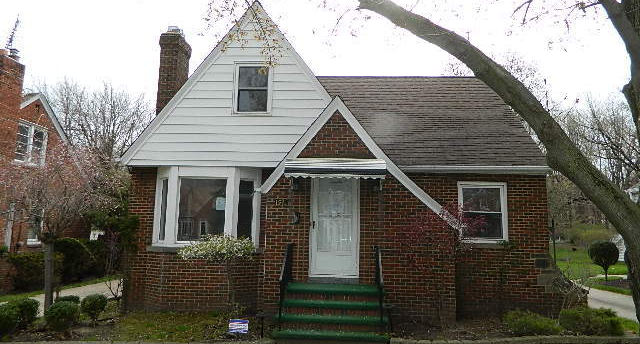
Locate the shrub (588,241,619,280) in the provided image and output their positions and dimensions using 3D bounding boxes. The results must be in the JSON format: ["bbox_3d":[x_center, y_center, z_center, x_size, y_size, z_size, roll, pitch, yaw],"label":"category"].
[{"bbox_3d":[11.491,3.586,18.736,1.176,1.604,1.200,1,-8,4],"label":"shrub"}]

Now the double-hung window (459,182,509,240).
[{"bbox_3d":[3.603,0.885,10.215,1.080,1.355,0.120,1,-8,4],"label":"double-hung window"}]

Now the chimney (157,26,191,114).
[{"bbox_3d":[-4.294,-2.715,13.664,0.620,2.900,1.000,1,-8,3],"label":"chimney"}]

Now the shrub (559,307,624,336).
[{"bbox_3d":[4.670,2.544,7.956,1.100,0.445,0.950,1,-8,4],"label":"shrub"}]

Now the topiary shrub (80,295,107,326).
[{"bbox_3d":[-3.934,2.387,8.027,0.465,0.503,0.440,1,-8,3],"label":"topiary shrub"}]

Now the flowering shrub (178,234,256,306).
[{"bbox_3d":[-2.000,1.979,8.987,1.539,1.513,1.150,1,-8,3],"label":"flowering shrub"}]

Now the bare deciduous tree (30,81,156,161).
[{"bbox_3d":[-13.684,-0.406,28.206,7.664,11.034,6.500,1,-8,4],"label":"bare deciduous tree"}]

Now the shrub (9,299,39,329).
[{"bbox_3d":[-4.975,2.353,7.758,0.522,0.446,0.500,1,-8,3],"label":"shrub"}]

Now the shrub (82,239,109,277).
[{"bbox_3d":[-7.592,2.907,15.517,1.004,1.333,1.000,1,-8,4],"label":"shrub"}]

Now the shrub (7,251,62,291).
[{"bbox_3d":[-7.487,2.577,12.117,1.524,1.021,0.900,1,-8,4],"label":"shrub"}]

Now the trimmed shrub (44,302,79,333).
[{"bbox_3d":[-4.144,2.307,7.413,0.563,0.476,0.540,1,-8,3],"label":"trimmed shrub"}]

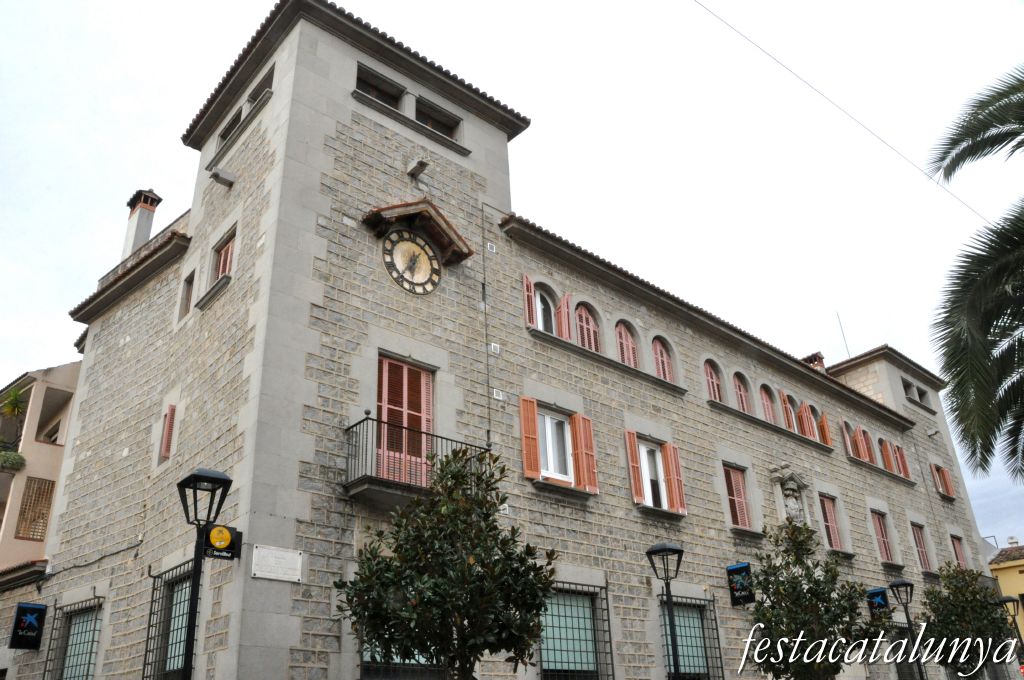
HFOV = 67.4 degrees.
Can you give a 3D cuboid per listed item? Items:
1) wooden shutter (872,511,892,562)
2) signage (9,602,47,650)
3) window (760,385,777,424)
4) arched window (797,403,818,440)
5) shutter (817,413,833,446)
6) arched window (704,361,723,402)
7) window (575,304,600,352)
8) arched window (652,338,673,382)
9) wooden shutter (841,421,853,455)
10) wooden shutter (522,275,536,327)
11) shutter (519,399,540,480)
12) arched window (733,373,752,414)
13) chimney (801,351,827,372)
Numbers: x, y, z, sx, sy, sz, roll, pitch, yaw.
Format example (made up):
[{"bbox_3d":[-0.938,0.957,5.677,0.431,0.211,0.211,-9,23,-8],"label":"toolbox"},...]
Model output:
[{"bbox_3d":[11.876,6.419,24.814,1.030,1.607,0.082,21,-36,-37],"label":"wooden shutter"},{"bbox_3d":[-9.150,5.416,14.500,0.110,0.820,0.550,-21,-32,30],"label":"signage"},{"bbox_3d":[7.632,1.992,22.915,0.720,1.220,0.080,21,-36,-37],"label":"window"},{"bbox_3d":[9.618,2.656,24.491,0.845,1.298,0.268,21,-36,-37],"label":"arched window"},{"bbox_3d":[9.987,2.831,24.419,0.450,1.240,0.060,21,-35,-38],"label":"shutter"},{"bbox_3d":[5.518,1.193,20.929,0.880,1.320,0.200,21,-35,-38],"label":"arched window"},{"bbox_3d":[1.724,-0.214,17.841,0.860,1.280,0.060,21,-35,-38],"label":"window"},{"bbox_3d":[3.848,0.588,19.597,0.860,1.280,0.060,21,-35,-38],"label":"arched window"},{"bbox_3d":[11.040,3.163,25.249,0.060,1.320,0.450,-19,-31,28],"label":"wooden shutter"},{"bbox_3d":[0.386,-0.835,16.632,0.280,1.250,0.080,16,-33,-33],"label":"wooden shutter"},{"bbox_3d":[0.365,1.929,14.961,0.420,1.660,0.080,15,-33,-31],"label":"shutter"},{"bbox_3d":[6.475,1.579,21.769,0.860,1.280,0.060,21,-35,-38],"label":"arched window"},{"bbox_3d":[10.962,1.078,27.666,0.567,1.143,0.597,21,-36,-37],"label":"chimney"}]

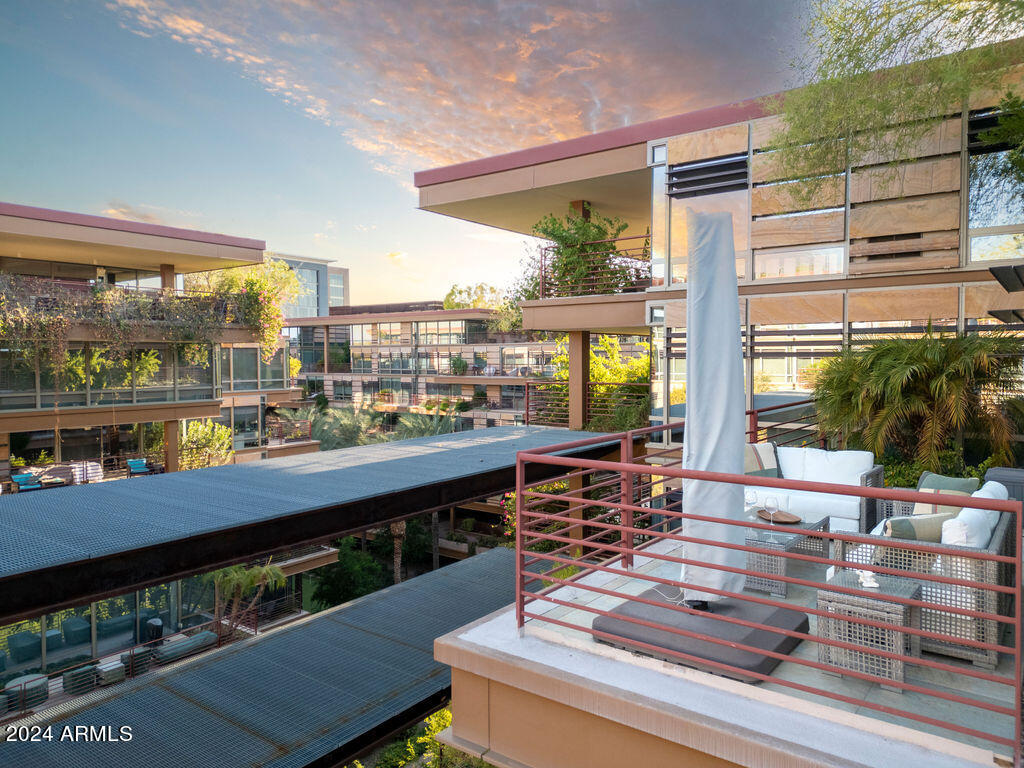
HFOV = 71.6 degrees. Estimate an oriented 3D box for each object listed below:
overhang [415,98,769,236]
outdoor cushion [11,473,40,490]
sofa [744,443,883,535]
[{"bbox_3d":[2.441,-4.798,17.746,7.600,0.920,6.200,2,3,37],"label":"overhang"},{"bbox_3d":[-16.525,3.330,24.193,0.620,0.460,0.600,2,3,37],"label":"outdoor cushion"},{"bbox_3d":[2.843,1.030,7.042,1.400,0.780,0.800,2,3,37],"label":"sofa"}]

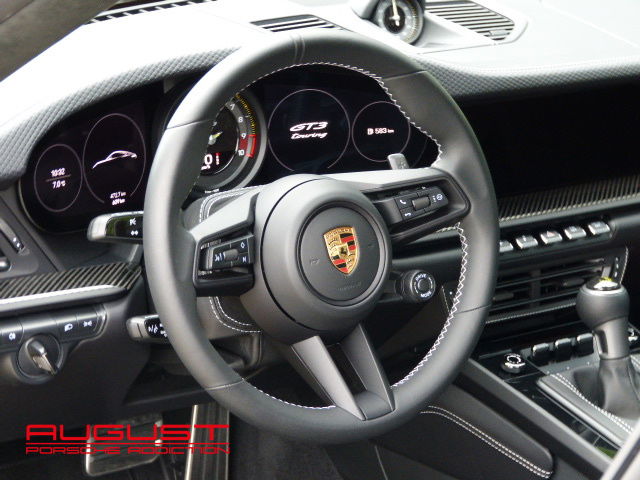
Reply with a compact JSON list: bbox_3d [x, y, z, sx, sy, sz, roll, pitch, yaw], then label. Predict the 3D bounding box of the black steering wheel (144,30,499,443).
[{"bbox_3d":[-0.007,-0.002,1.734,0.360,0.360,0.095,-15,5,-33],"label":"black steering wheel"}]

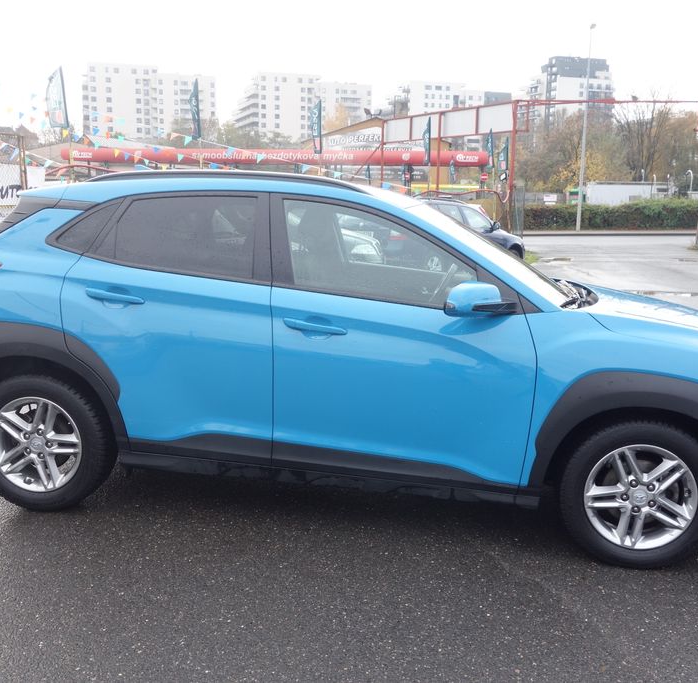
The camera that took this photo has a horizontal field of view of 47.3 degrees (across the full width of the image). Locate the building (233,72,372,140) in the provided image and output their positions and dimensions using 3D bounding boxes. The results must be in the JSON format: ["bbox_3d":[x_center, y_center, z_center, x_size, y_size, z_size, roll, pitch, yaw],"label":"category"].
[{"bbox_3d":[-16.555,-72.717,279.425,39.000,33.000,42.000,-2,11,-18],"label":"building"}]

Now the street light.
[{"bbox_3d":[10.140,-8.941,33.707,0.250,8.480,0.700,-2,11,-17],"label":"street light"}]

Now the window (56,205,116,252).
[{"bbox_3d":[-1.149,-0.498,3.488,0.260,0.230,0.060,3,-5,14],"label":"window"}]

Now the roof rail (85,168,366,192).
[{"bbox_3d":[-0.548,-0.721,3.522,1.320,0.095,0.060,4,11,8],"label":"roof rail"}]

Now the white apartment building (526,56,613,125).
[{"bbox_3d":[80.836,-82.853,292.000,23.000,38.000,18.000,-3,12,-20],"label":"white apartment building"}]

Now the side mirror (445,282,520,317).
[{"bbox_3d":[0.509,-0.167,3.084,0.240,0.140,0.240,3,11,10],"label":"side mirror"}]

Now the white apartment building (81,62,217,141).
[{"bbox_3d":[-62.117,-69.122,248.000,38.000,32.000,15.000,-2,11,-15],"label":"white apartment building"}]

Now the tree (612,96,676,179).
[{"bbox_3d":[18.487,-11.864,50.000,4.000,7.200,3.800,1,11,0],"label":"tree"}]

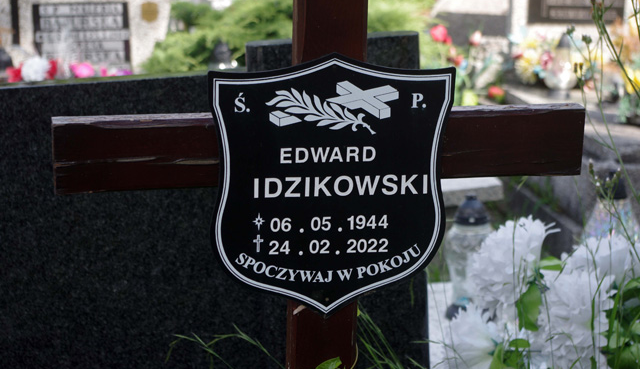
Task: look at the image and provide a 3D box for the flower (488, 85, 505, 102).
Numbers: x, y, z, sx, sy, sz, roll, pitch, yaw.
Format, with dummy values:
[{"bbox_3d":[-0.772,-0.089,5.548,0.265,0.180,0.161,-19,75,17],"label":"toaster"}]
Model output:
[{"bbox_3d":[0.594,-0.306,4.900,0.058,0.060,0.058,0,15,0],"label":"flower"}]

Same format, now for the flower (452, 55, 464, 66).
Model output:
[{"bbox_3d":[0.476,-0.426,5.000,0.045,0.045,0.045,0,15,0],"label":"flower"}]

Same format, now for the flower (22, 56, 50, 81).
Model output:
[{"bbox_3d":[-0.997,-0.403,5.100,0.100,0.093,0.090,-2,15,-6],"label":"flower"}]

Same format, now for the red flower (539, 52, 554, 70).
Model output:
[{"bbox_3d":[0.817,-0.447,5.250,0.060,0.070,0.060,3,16,11],"label":"red flower"}]

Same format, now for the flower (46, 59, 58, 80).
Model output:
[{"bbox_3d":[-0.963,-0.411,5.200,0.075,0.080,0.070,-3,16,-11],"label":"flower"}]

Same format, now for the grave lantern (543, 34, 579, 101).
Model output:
[{"bbox_3d":[0.871,-0.429,5.250,0.118,0.243,0.118,0,15,0],"label":"grave lantern"}]

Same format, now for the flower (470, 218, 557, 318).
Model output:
[{"bbox_3d":[0.284,0.121,2.150,0.135,0.145,0.125,12,19,36],"label":"flower"}]

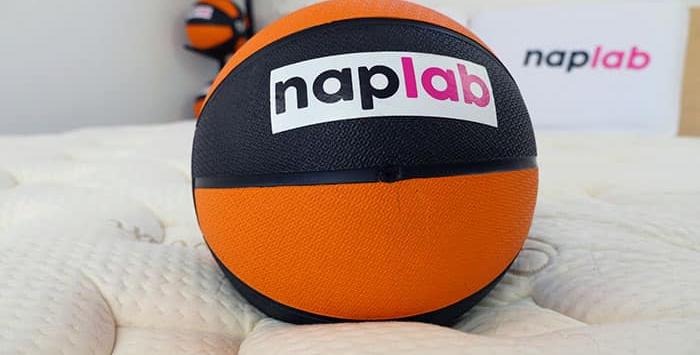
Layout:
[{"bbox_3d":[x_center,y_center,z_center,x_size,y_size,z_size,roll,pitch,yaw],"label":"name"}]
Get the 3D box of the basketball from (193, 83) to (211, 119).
[{"bbox_3d":[-0.533,-0.306,2.019,0.232,0.232,0.232,2,13,13],"label":"basketball"}]

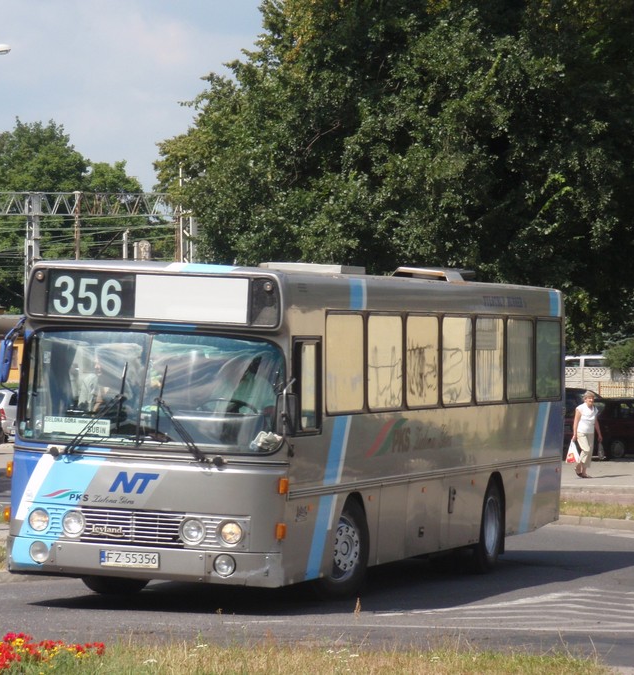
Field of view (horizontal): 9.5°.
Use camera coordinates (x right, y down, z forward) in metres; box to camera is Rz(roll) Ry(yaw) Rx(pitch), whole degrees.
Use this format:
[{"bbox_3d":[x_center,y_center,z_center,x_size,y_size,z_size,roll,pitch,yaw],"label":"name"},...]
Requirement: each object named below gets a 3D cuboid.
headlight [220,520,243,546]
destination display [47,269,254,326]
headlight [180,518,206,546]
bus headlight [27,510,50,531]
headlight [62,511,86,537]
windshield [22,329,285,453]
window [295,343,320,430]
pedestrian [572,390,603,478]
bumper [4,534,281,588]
[{"bbox_3d":[-0.724,1.660,32.150,0.200,0.200,0.100,3,1,16],"label":"headlight"},{"bbox_3d":[-1.449,-0.342,32.470,1.840,0.410,0.100,3,1,16],"label":"destination display"},{"bbox_3d":[-1.056,1.643,32.207,0.215,0.220,0.100,3,1,16],"label":"headlight"},{"bbox_3d":[-2.392,1.563,32.600,0.190,0.190,0.100,3,1,16],"label":"bus headlight"},{"bbox_3d":[-2.087,1.592,32.501,0.215,0.220,0.100,3,1,16],"label":"headlight"},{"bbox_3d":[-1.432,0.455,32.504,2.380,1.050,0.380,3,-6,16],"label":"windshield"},{"bbox_3d":[-0.083,0.417,33.000,0.060,0.790,0.780,0,0,16],"label":"window"},{"bbox_3d":[5.040,1.810,71.000,0.550,1.610,0.420,0,-1,-34],"label":"pedestrian"},{"bbox_3d":[-1.501,1.919,32.458,2.480,0.310,0.380,3,1,16],"label":"bumper"}]

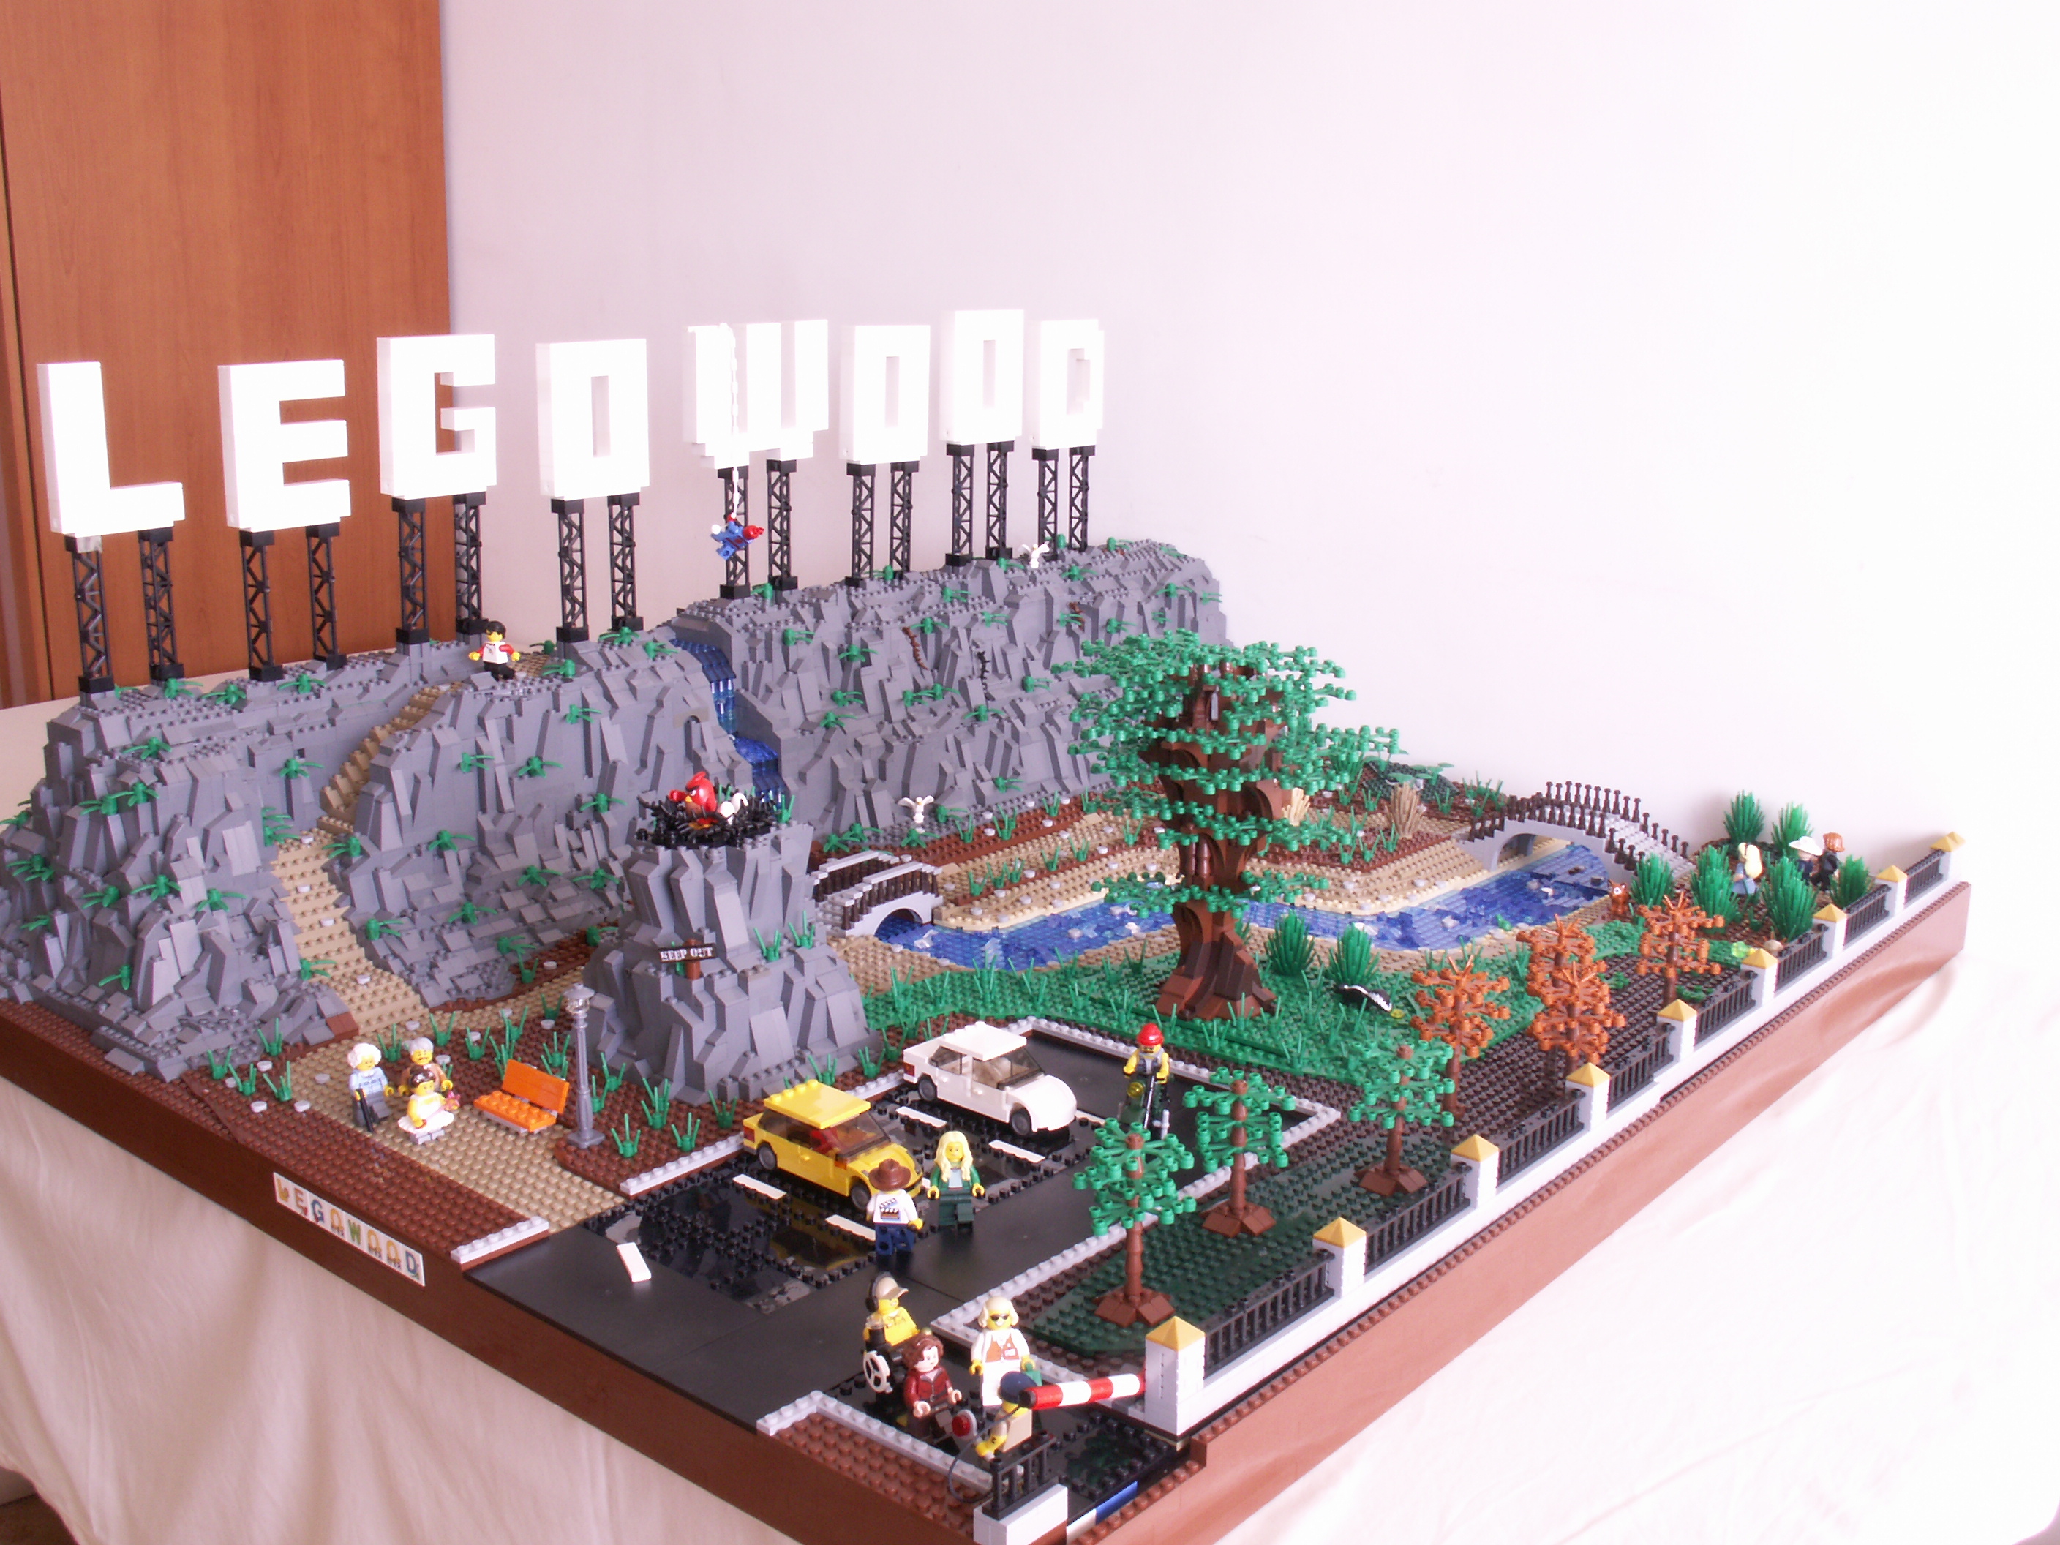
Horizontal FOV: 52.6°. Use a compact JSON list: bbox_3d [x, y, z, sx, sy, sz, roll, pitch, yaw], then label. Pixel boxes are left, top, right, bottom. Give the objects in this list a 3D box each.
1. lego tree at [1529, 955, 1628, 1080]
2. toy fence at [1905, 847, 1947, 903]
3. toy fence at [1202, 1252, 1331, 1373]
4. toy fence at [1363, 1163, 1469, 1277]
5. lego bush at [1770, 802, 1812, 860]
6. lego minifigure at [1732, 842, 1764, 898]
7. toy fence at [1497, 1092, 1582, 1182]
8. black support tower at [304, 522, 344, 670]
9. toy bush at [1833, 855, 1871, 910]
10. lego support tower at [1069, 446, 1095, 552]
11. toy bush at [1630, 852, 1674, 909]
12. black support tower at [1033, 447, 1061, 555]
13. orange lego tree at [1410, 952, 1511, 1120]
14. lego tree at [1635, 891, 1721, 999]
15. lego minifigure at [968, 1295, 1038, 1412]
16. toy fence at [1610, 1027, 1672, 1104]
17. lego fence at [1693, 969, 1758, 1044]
[{"bbox_3d":[0.278,0.135,1.067,0.048,0.081,0.048,12,18,39],"label":"lego tree"},{"bbox_3d":[0.598,0.072,1.402,0.008,0.020,0.096,12,18,40],"label":"toy fence"},{"bbox_3d":[0.092,0.212,0.823,0.008,0.020,0.096,12,18,39],"label":"toy fence"},{"bbox_3d":[0.164,0.193,0.902,0.008,0.020,0.096,12,18,40],"label":"toy fence"},{"bbox_3d":[0.549,0.039,1.499,0.029,0.039,0.029,12,18,39],"label":"lego bush"},{"bbox_3d":[0.498,0.065,1.442,0.020,0.039,0.019,12,18,40],"label":"lego minifigure"},{"bbox_3d":[0.237,0.173,0.988,0.008,0.020,0.096,12,18,39],"label":"toy fence"},{"bbox_3d":[-0.461,-0.116,1.370,0.016,0.096,0.016,12,18,40],"label":"black support tower"},{"bbox_3d":[0.557,0.073,1.406,0.027,0.040,0.027,12,18,40],"label":"toy bush"},{"bbox_3d":[0.044,-0.227,1.756,0.016,0.094,0.016,12,18,39],"label":"lego support tower"},{"bbox_3d":[0.419,0.074,1.398,0.029,0.040,0.029,12,18,39],"label":"toy bush"},{"bbox_3d":[0.013,-0.221,1.730,0.016,0.094,0.016,12,18,39],"label":"black support tower"},{"bbox_3d":[0.220,0.134,1.063,0.052,0.085,0.052,0,14,0],"label":"orange lego tree"},{"bbox_3d":[0.364,0.107,1.179,0.048,0.081,0.048,12,18,39],"label":"lego tree"},{"bbox_3d":[-0.011,0.223,0.801,0.026,0.043,0.015,-3,14,-13],"label":"lego minifigure"},{"bbox_3d":[0.310,0.153,1.067,0.008,0.020,0.096,12,18,40],"label":"toy fence"},{"bbox_3d":[0.381,0.132,1.153,0.008,0.020,0.096,12,18,40],"label":"lego fence"}]

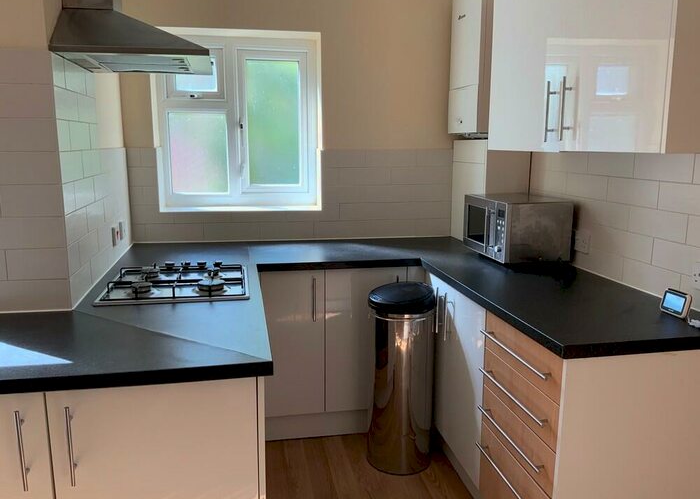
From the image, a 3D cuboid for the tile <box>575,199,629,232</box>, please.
[{"bbox_3d":[1.063,-0.146,2.433,0.010,0.100,0.300,-2,11,-11],"label":"tile"}]

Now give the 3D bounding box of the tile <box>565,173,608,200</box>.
[{"bbox_3d":[1.027,-0.272,2.535,0.009,0.100,0.300,-2,11,-10],"label":"tile"}]

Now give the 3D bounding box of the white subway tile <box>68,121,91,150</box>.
[{"bbox_3d":[-0.974,-0.408,2.116,0.009,0.100,0.300,-2,11,-11],"label":"white subway tile"}]

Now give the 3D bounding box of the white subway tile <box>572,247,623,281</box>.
[{"bbox_3d":[1.062,0.053,2.470,0.010,0.100,0.300,-2,11,-11],"label":"white subway tile"}]

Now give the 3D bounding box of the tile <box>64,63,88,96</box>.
[{"bbox_3d":[-0.968,-0.604,2.063,0.010,0.100,0.304,-2,11,-12],"label":"tile"}]

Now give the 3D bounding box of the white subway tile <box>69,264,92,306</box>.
[{"bbox_3d":[-0.939,0.118,2.045,0.010,0.100,0.300,-2,11,-12],"label":"white subway tile"}]

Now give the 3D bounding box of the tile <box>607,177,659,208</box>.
[{"bbox_3d":[1.093,-0.220,2.269,0.010,0.100,0.300,-2,11,-11],"label":"tile"}]

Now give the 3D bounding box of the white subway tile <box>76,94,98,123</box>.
[{"bbox_3d":[-1.004,-0.534,2.243,0.009,0.100,0.300,-2,11,-11],"label":"white subway tile"}]

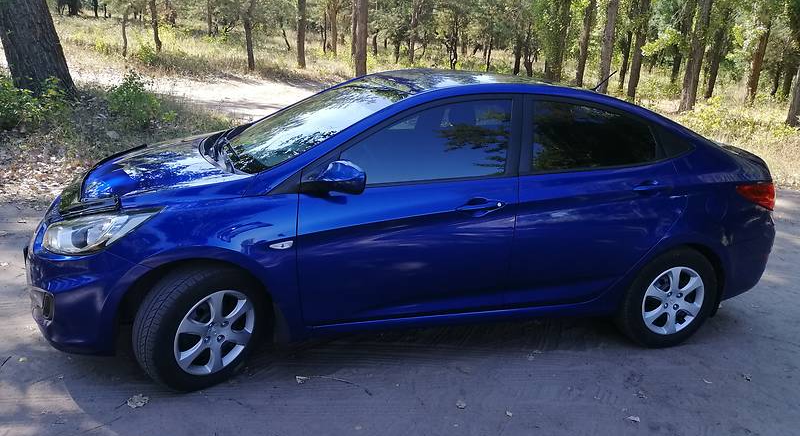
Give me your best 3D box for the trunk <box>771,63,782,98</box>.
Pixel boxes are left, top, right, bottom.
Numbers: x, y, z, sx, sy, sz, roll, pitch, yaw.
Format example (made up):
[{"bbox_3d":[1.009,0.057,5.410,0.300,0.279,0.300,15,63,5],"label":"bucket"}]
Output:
[{"bbox_3d":[18.334,-6.736,29.302,0.273,1.546,0.273,10,17,30],"label":"trunk"}]

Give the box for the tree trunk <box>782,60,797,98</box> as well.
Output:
[{"bbox_3d":[18.015,-6.430,27.777,0.343,1.736,0.343,11,17,31],"label":"tree trunk"}]

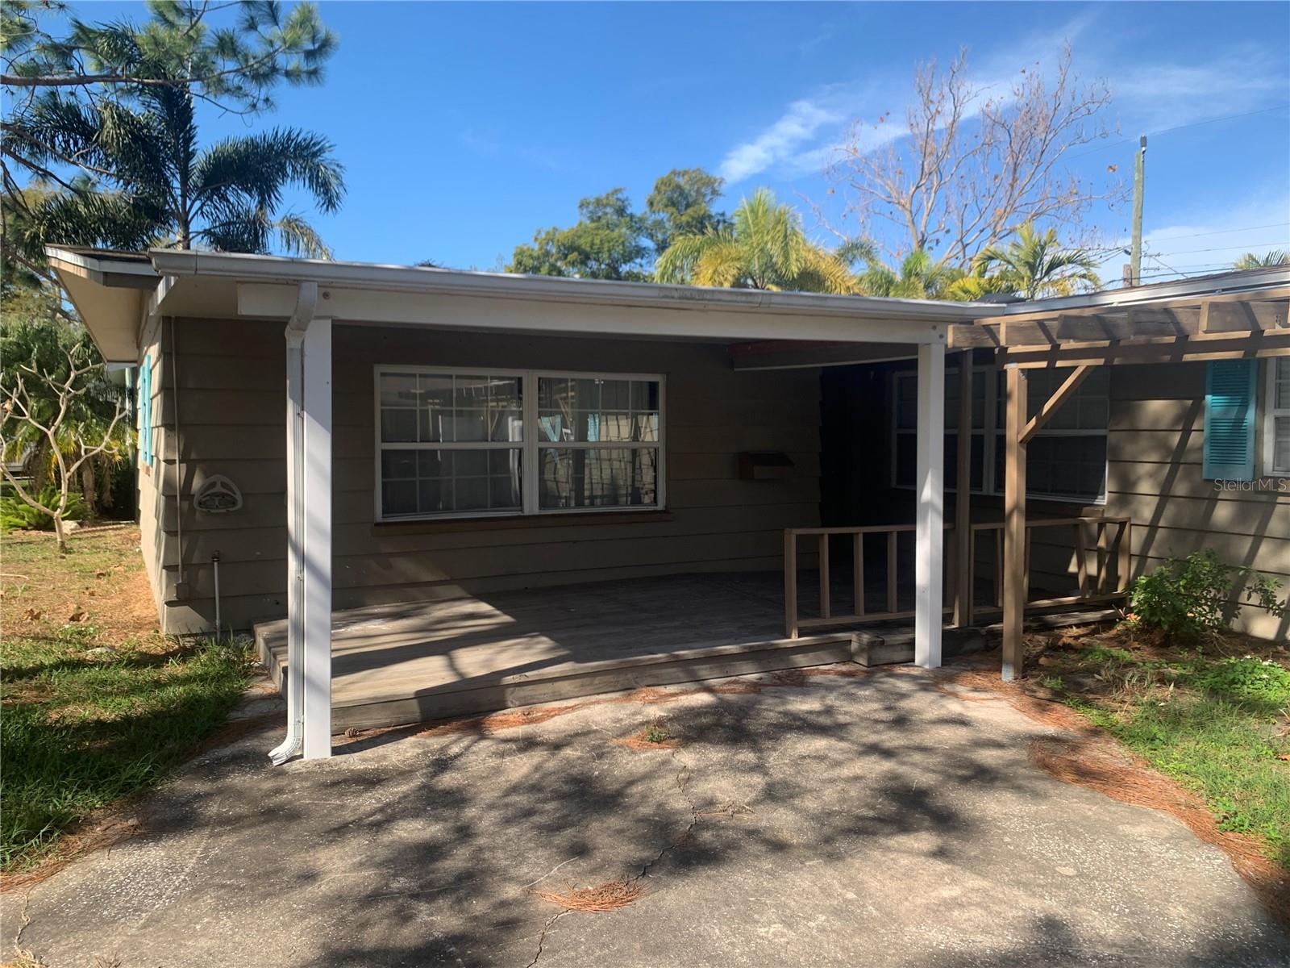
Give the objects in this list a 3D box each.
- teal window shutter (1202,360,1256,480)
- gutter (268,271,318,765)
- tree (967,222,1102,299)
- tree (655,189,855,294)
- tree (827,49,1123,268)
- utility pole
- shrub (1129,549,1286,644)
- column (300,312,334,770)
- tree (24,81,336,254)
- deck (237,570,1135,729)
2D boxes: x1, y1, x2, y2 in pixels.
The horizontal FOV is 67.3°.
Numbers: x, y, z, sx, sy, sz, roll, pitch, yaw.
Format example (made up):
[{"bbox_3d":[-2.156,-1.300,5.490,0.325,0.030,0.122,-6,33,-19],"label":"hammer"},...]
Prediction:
[{"bbox_3d":[4.506,-0.542,7.488,0.050,1.020,0.390,-2,3,-27],"label":"teal window shutter"},{"bbox_3d":[-1.694,0.192,4.676,0.200,2.340,0.150,-2,3,-27],"label":"gutter"},{"bbox_3d":[10.104,-3.239,25.186,3.500,6.975,3.500,0,3,0],"label":"tree"},{"bbox_3d":[2.622,-3.322,23.196,4.800,7.361,4.800,0,3,0],"label":"tree"},{"bbox_3d":[9.541,-6.308,28.340,8.600,12.769,7.500,0,3,0],"label":"tree"},{"bbox_3d":[14.172,-5.024,28.272,0.350,10.207,0.350,0,3,0],"label":"utility pole"},{"bbox_3d":[4.195,0.846,7.371,0.700,0.680,0.900,-2,3,-27],"label":"shrub"},{"bbox_3d":[-1.611,0.262,4.769,0.130,2.170,0.130,-2,3,-27],"label":"column"},{"bbox_3d":[-8.070,-3.238,17.209,5.700,7.841,5.700,0,3,0],"label":"tree"},{"bbox_3d":[0.542,1.093,7.850,6.650,0.200,2.900,-2,3,-27],"label":"deck"}]

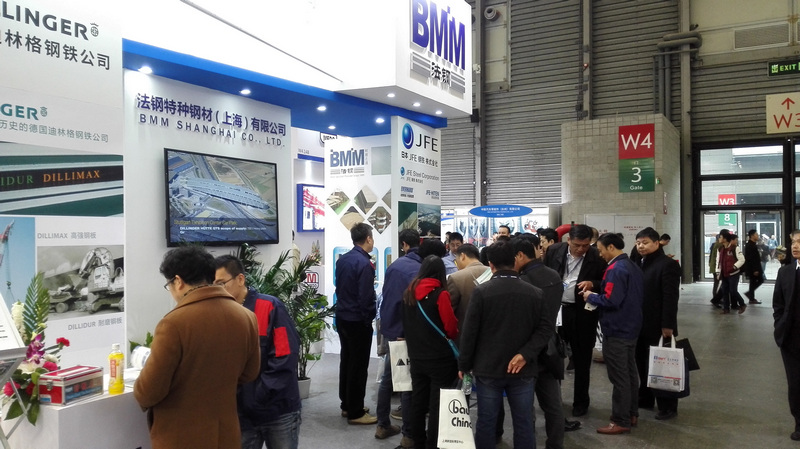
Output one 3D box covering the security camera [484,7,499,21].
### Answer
[{"bbox_3d":[3.160,-7.280,20.500,0.390,0.400,0.380,0,0,29],"label":"security camera"}]

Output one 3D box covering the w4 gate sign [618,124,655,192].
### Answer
[{"bbox_3d":[5.827,-1.611,14.600,0.815,1.635,0.040,0,0,29],"label":"w4 gate sign"}]

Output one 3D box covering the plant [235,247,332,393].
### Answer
[{"bbox_3d":[-1.153,0.977,5.980,0.940,1.550,0.880,0,0,-11],"label":"plant"}]

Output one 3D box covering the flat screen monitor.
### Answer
[{"bbox_3d":[-1.605,-0.213,5.500,0.060,0.820,1.390,-2,-1,29],"label":"flat screen monitor"}]

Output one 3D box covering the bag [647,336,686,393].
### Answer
[{"bbox_3d":[2.420,1.263,5.400,0.285,0.490,0.110,-1,0,34],"label":"bag"}]

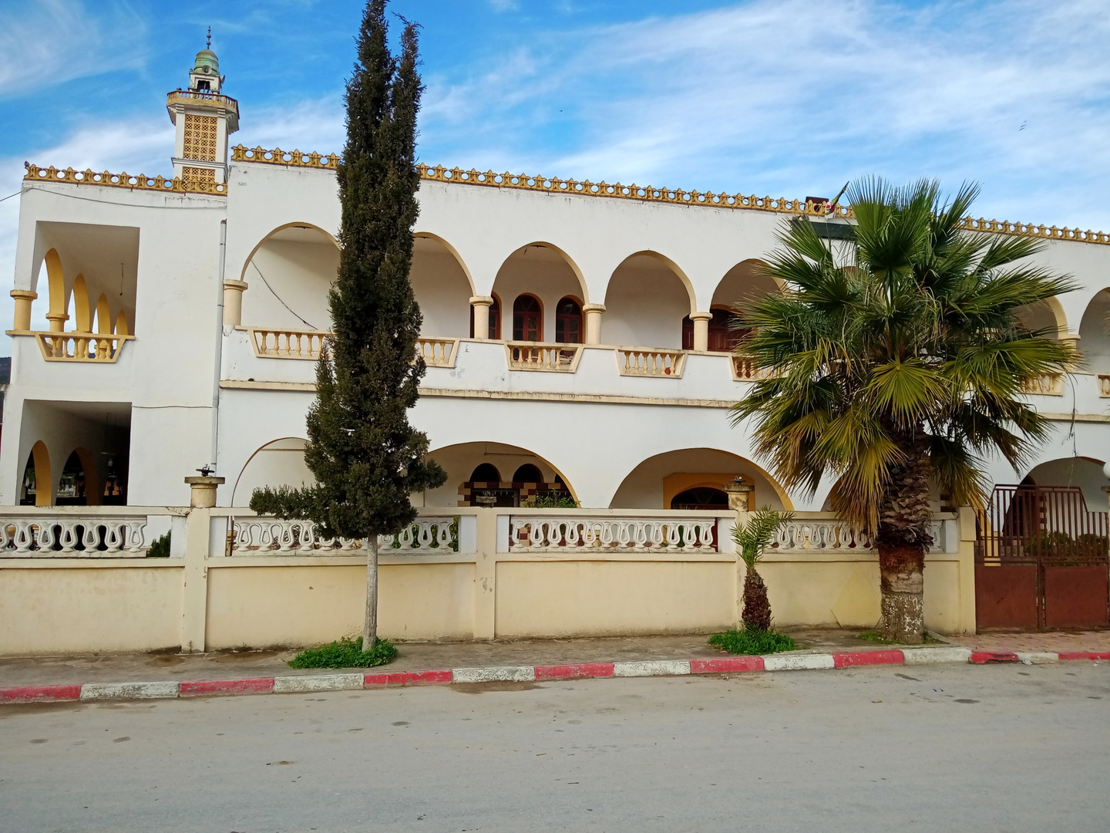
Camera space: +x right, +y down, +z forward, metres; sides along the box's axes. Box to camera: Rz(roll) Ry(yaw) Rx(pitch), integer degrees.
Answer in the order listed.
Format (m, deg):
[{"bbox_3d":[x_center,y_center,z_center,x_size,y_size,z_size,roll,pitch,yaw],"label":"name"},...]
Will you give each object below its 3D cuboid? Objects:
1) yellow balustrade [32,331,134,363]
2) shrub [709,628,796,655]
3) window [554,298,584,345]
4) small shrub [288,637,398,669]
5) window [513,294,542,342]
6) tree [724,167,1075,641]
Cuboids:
[{"bbox_3d":[-9.692,-1.398,18.534,1.855,0.600,0.270,2,-5,-14],"label":"yellow balustrade"},{"bbox_3d":[2.186,2.455,9.977,0.987,0.190,0.750,2,-3,-14],"label":"shrub"},{"bbox_3d":[0.312,-1.929,20.165,0.664,1.508,0.140,2,-3,-14],"label":"window"},{"bbox_3d":[-2.110,2.355,9.000,1.046,0.180,0.720,2,-3,-14],"label":"small shrub"},{"bbox_3d":[-0.616,-1.965,19.937,0.649,1.491,0.140,2,-3,-14],"label":"window"},{"bbox_3d":[4.193,-0.059,10.707,3.650,5.418,3.600,2,-3,-14],"label":"tree"}]

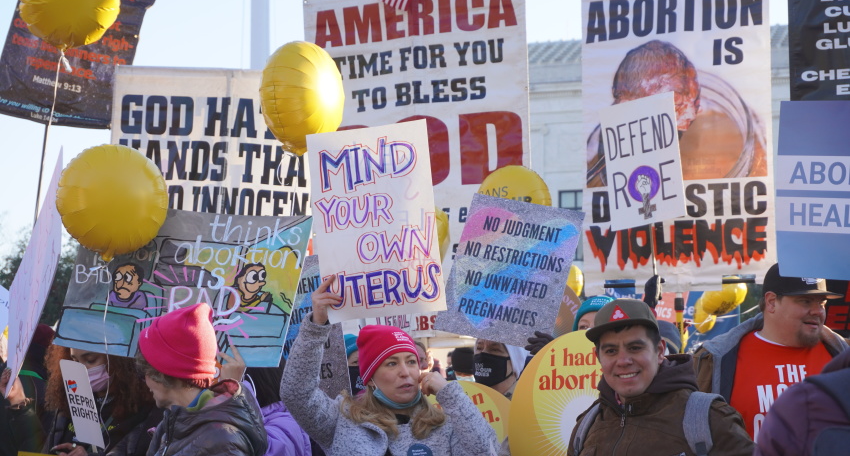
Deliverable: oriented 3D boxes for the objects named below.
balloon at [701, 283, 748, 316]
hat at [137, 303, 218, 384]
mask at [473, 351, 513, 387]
[{"bbox_3d":[2.196,0.507,13.000,0.370,0.240,0.370,-30,-18,0],"label":"balloon"},{"bbox_3d":[-0.671,0.312,4.850,0.230,0.200,0.195,24,12,8],"label":"hat"},{"bbox_3d":[0.238,0.492,6.150,0.140,0.122,0.095,4,-1,32],"label":"mask"}]

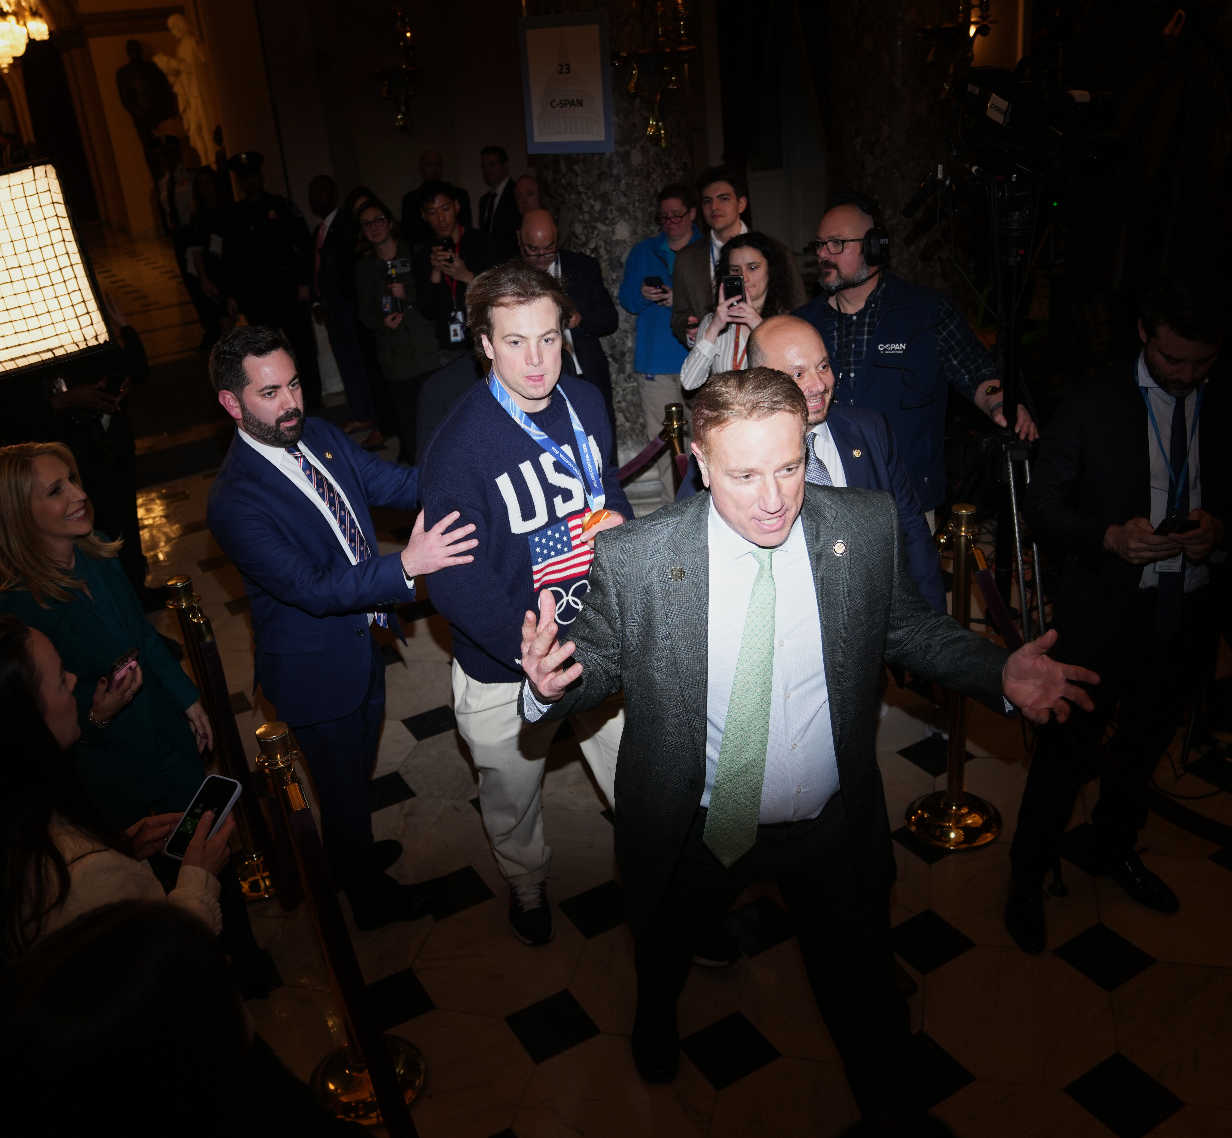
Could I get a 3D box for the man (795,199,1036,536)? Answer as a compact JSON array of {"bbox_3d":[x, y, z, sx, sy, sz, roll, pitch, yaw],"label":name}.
[{"bbox_3d":[0.973,-0.345,3.880,0.740,1.800,0.500,2,25,18],"label":"man"}]

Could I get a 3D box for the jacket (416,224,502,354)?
[{"bbox_3d":[-0.777,-1.361,5.752,0.480,0.620,0.380,-5,23,3],"label":"jacket"}]

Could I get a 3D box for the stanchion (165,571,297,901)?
[{"bbox_3d":[-1.192,0.499,3.437,0.290,1.020,0.290,-6,23,0],"label":"stanchion"}]

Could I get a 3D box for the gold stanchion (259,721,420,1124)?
[{"bbox_3d":[-0.674,0.808,2.600,0.290,1.020,0.290,-6,23,0],"label":"gold stanchion"}]

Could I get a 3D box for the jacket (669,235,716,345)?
[{"bbox_3d":[0.560,-1.077,4.845,0.540,0.720,0.340,2,25,19],"label":"jacket"}]

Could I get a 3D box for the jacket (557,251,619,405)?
[{"bbox_3d":[-0.250,-0.991,5.109,0.550,0.750,0.380,-6,23,0],"label":"jacket"}]

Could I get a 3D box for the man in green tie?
[{"bbox_3d":[0.357,0.432,2.249,0.930,1.740,0.620,-5,23,2],"label":"man in green tie"}]

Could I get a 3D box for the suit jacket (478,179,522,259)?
[{"bbox_3d":[-0.697,-2.318,8.013,0.520,0.720,0.320,7,26,27],"label":"suit jacket"}]

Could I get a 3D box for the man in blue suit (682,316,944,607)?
[{"bbox_3d":[0.481,0.269,2.620,0.600,1.720,0.440,-11,24,-11],"label":"man in blue suit"}]

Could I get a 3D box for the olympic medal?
[{"bbox_3d":[-0.036,-0.082,2.300,0.080,0.085,0.012,-17,26,-24],"label":"olympic medal"}]

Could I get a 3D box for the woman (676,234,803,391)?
[{"bbox_3d":[0.576,-0.503,4.567,0.520,1.620,0.460,-2,24,9],"label":"woman"}]

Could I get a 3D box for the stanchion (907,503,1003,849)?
[{"bbox_3d":[1.022,0.295,3.378,0.290,1.020,0.290,-6,23,0],"label":"stanchion"}]

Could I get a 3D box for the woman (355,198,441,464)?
[{"bbox_3d":[-1.278,-1.395,6.994,0.520,1.680,0.420,-6,23,0],"label":"woman"}]

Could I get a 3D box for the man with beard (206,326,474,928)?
[{"bbox_3d":[-0.641,0.194,3.125,0.660,1.720,0.550,6,26,26],"label":"man with beard"}]

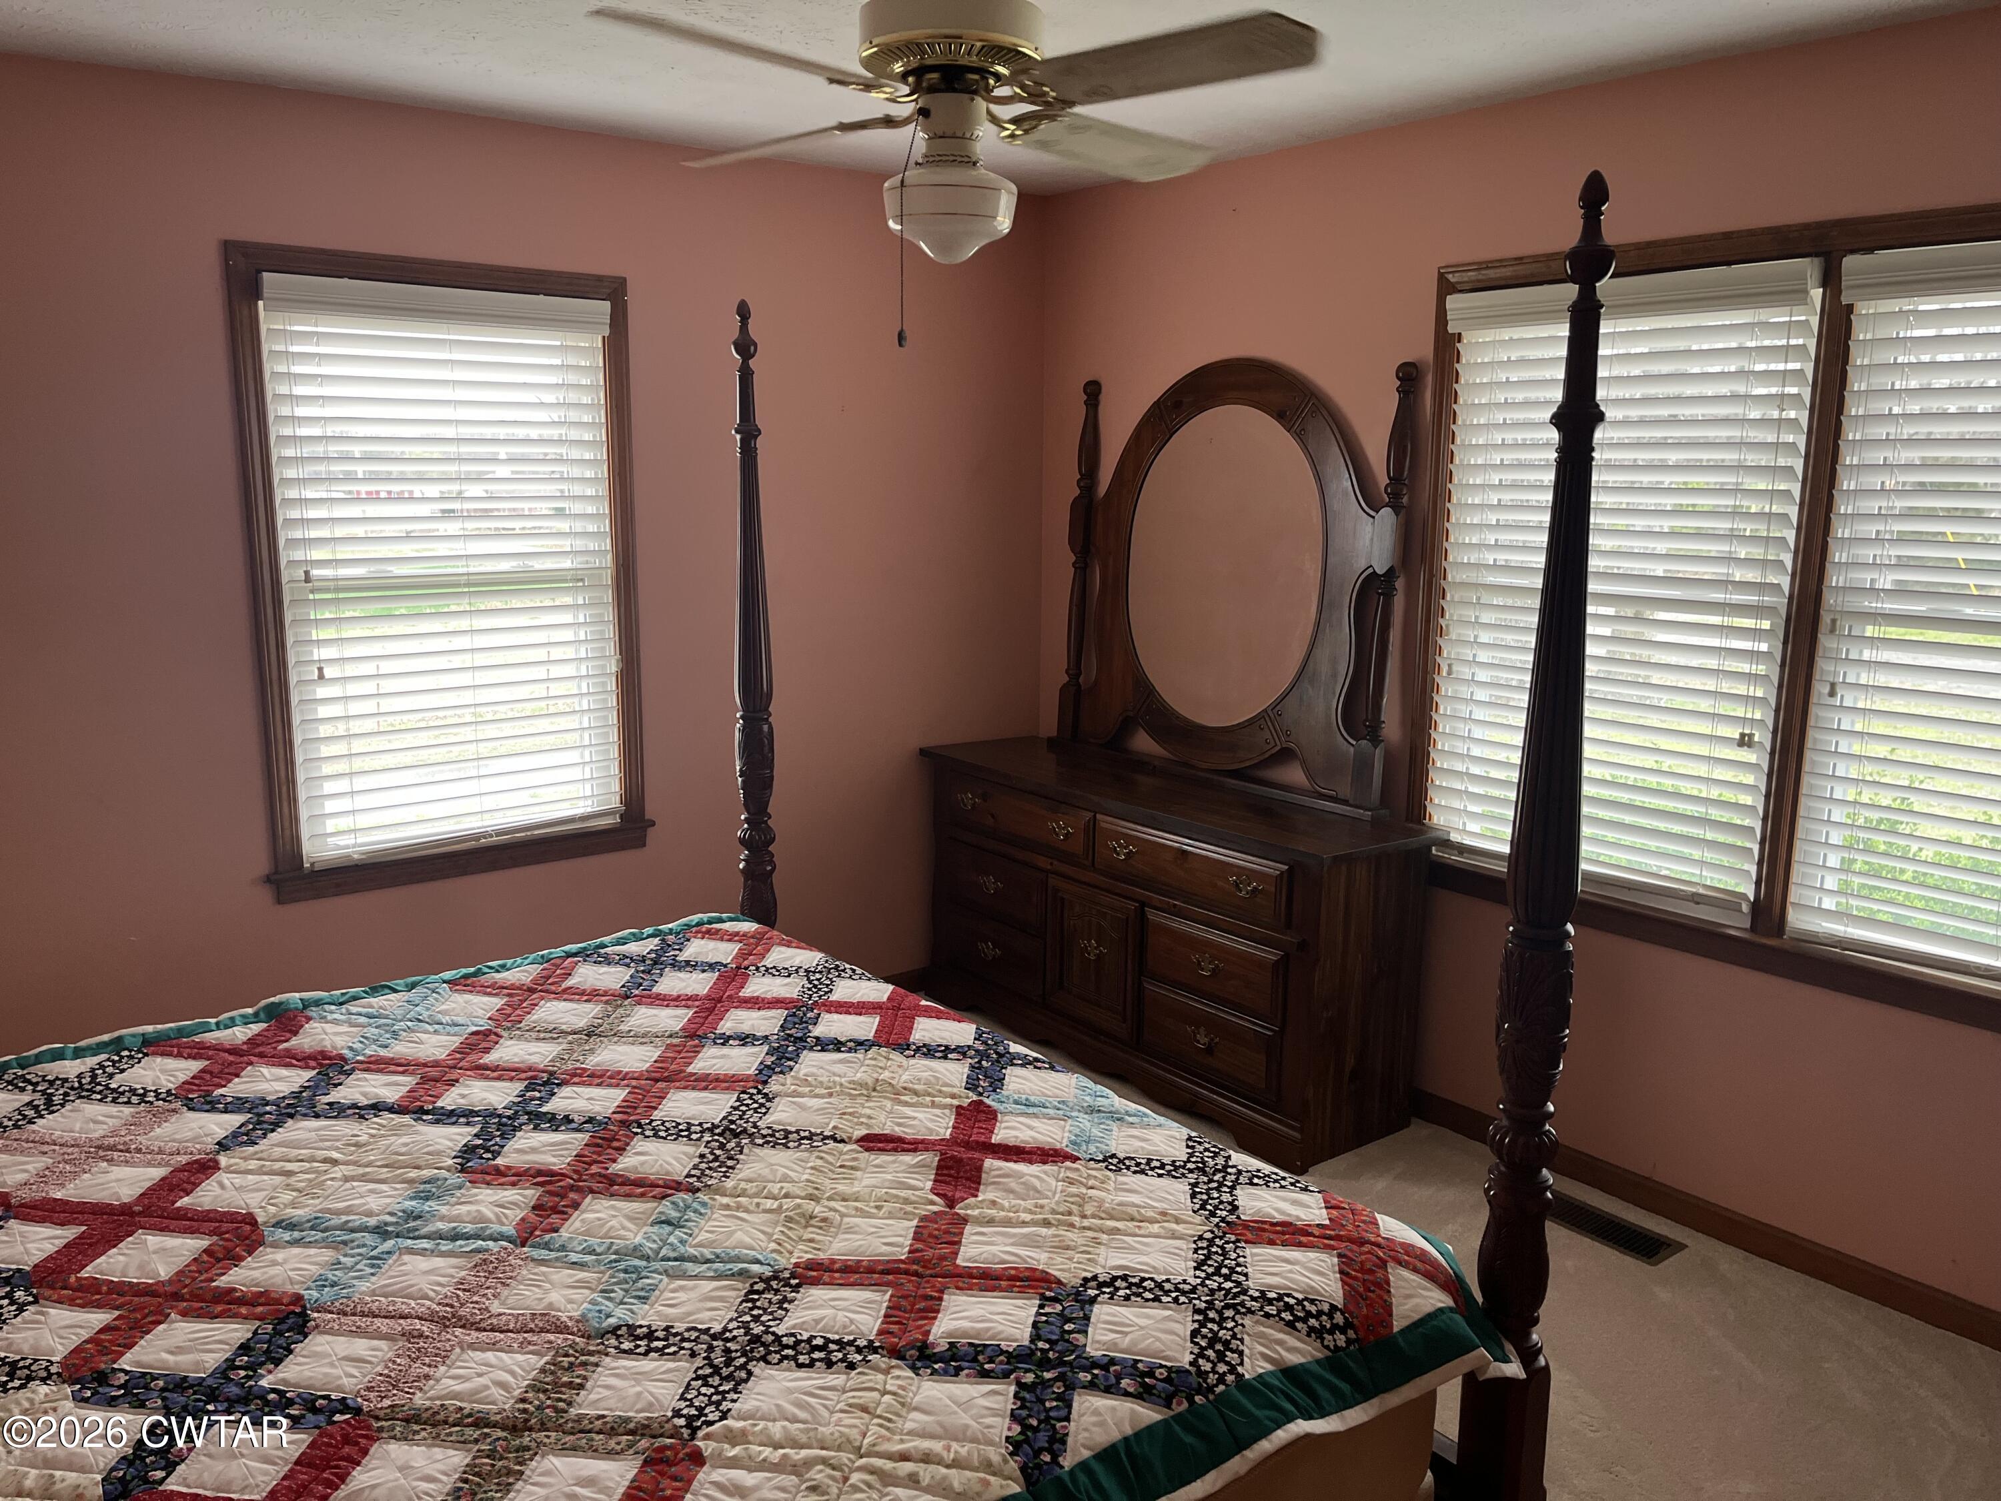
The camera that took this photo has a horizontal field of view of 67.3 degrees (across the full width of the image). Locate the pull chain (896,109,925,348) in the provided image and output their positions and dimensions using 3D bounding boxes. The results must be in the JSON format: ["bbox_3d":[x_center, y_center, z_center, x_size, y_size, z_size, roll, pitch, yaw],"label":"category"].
[{"bbox_3d":[-0.119,-0.695,2.008,0.036,0.305,0.032,0,11,-3],"label":"pull chain"}]

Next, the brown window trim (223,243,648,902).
[{"bbox_3d":[-1.300,-0.410,3.601,0.945,1.463,0.060,-8,14,-38],"label":"brown window trim"}]

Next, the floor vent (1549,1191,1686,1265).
[{"bbox_3d":[1.316,1.042,3.319,0.134,0.014,0.345,-8,14,-38],"label":"floor vent"}]

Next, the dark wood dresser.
[{"bbox_3d":[0.414,0.480,4.159,0.441,0.783,1.560,-8,14,-38],"label":"dark wood dresser"}]

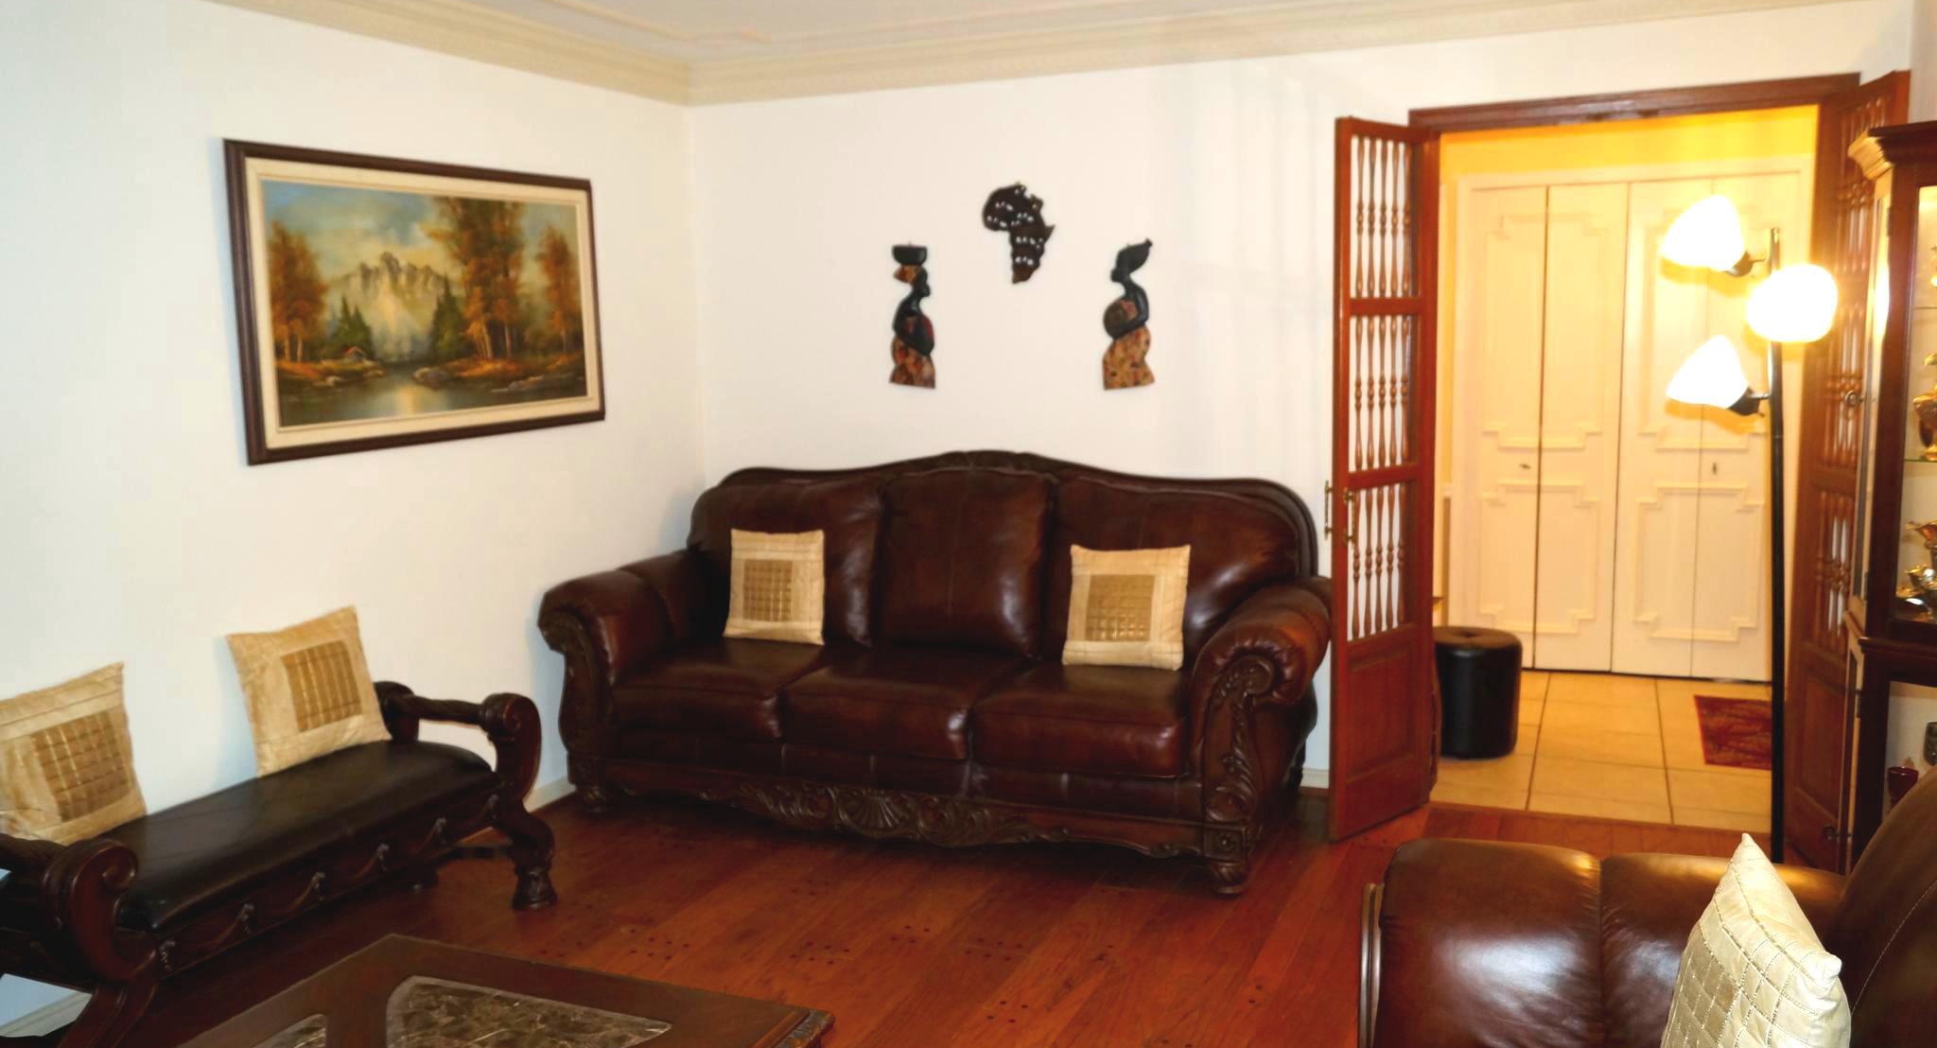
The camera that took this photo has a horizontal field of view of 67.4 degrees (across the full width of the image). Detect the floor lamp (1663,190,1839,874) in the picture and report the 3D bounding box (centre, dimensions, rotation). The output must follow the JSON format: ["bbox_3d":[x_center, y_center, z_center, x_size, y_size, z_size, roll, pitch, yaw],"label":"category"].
[{"bbox_3d":[1.752,0.151,3.276,0.400,1.770,0.360,2,9,24],"label":"floor lamp"}]

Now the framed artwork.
[{"bbox_3d":[-1.529,-0.643,4.231,0.045,0.789,1.370,2,9,24],"label":"framed artwork"}]

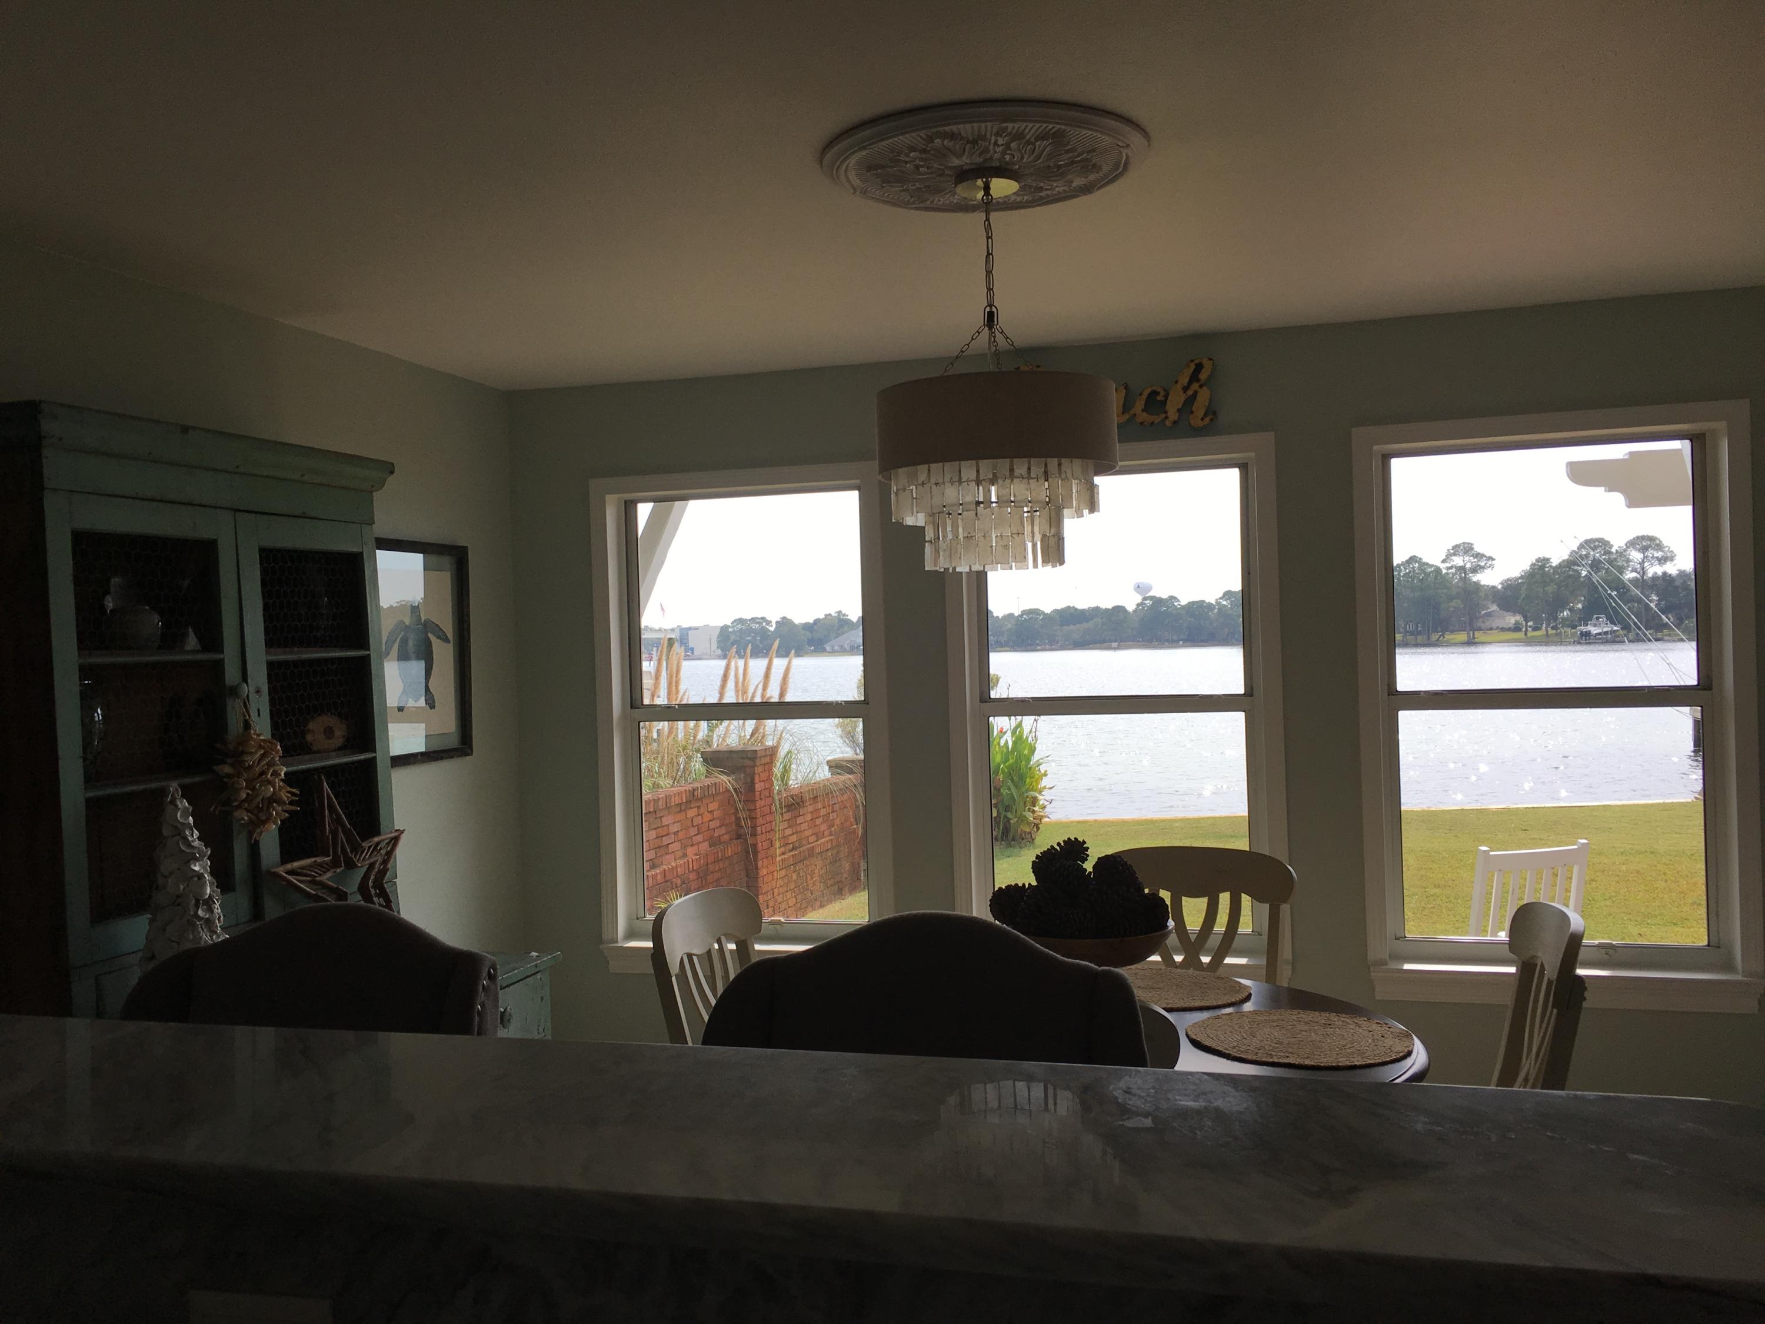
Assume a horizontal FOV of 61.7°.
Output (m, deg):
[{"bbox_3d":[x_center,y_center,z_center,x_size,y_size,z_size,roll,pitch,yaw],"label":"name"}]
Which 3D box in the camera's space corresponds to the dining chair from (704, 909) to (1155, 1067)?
[{"bbox_3d":[0.002,0.927,1.747,0.590,1.170,0.600,-1,1,16],"label":"dining chair"}]

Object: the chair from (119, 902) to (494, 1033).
[{"bbox_3d":[-0.860,0.950,1.929,0.590,1.170,0.600,-2,1,8],"label":"chair"}]

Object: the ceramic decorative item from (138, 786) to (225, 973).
[{"bbox_3d":[-1.344,0.470,2.822,0.210,0.470,0.210,-1,1,16],"label":"ceramic decorative item"}]

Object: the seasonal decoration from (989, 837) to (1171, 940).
[{"bbox_3d":[0.395,0.453,2.950,0.360,0.200,0.340,-1,1,16],"label":"seasonal decoration"}]

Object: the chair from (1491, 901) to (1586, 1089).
[{"bbox_3d":[1.077,0.972,2.967,0.550,0.995,0.500,-1,1,19],"label":"chair"}]

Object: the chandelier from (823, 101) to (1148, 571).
[{"bbox_3d":[0.200,-0.557,2.784,0.610,0.775,0.610,-1,1,16],"label":"chandelier"}]

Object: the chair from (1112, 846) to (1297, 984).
[{"bbox_3d":[0.747,0.975,3.545,0.500,0.995,0.550,-1,1,16],"label":"chair"}]

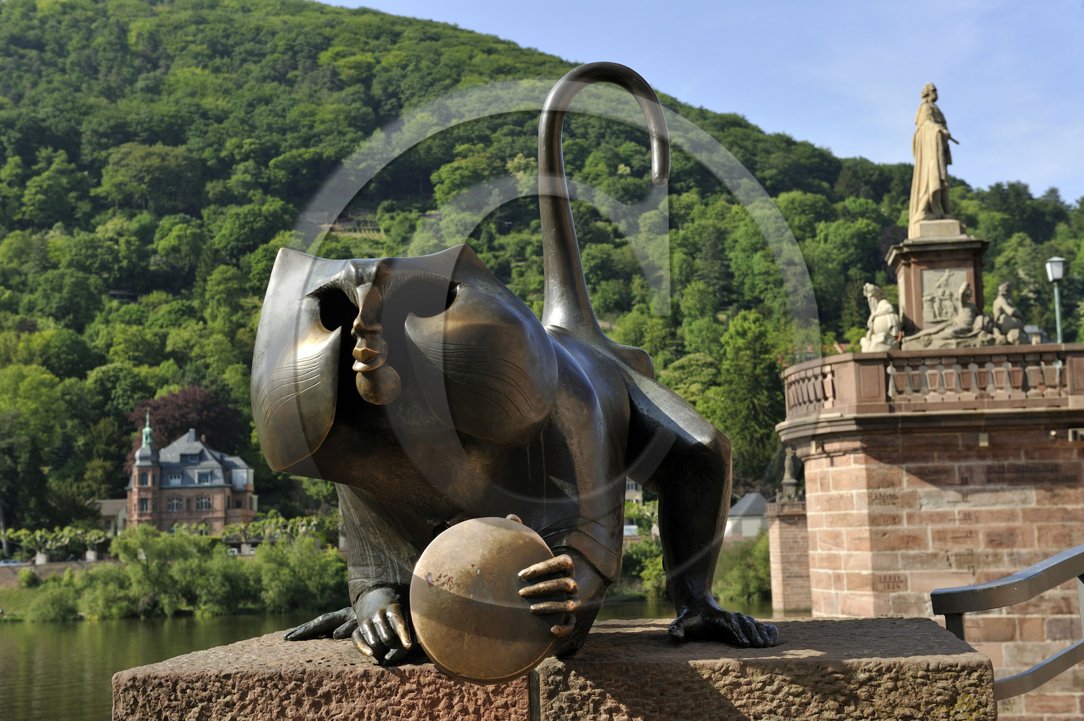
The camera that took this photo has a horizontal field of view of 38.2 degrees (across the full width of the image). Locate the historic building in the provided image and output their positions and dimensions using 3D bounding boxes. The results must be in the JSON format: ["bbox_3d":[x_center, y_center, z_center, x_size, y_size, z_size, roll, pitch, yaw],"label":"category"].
[{"bbox_3d":[-48.121,16.018,216.000,14.500,17.200,12.500,-2,-7,9],"label":"historic building"}]

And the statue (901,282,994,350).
[{"bbox_3d":[7.254,-0.773,28.000,1.640,1.270,0.780,-2,-7,9],"label":"statue"}]

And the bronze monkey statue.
[{"bbox_3d":[-0.076,-0.030,2.740,0.950,1.070,0.850,-5,-7,25],"label":"bronze monkey statue"}]

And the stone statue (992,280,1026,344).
[{"bbox_3d":[8.674,-0.848,29.000,0.620,1.280,1.000,-2,-7,8],"label":"stone statue"}]

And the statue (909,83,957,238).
[{"bbox_3d":[7.346,-3.756,29.400,0.860,2.820,0.950,-2,-7,11],"label":"statue"}]

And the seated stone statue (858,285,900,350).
[{"bbox_3d":[6.300,-0.767,29.200,0.720,1.330,1.050,-1,-7,1],"label":"seated stone statue"}]

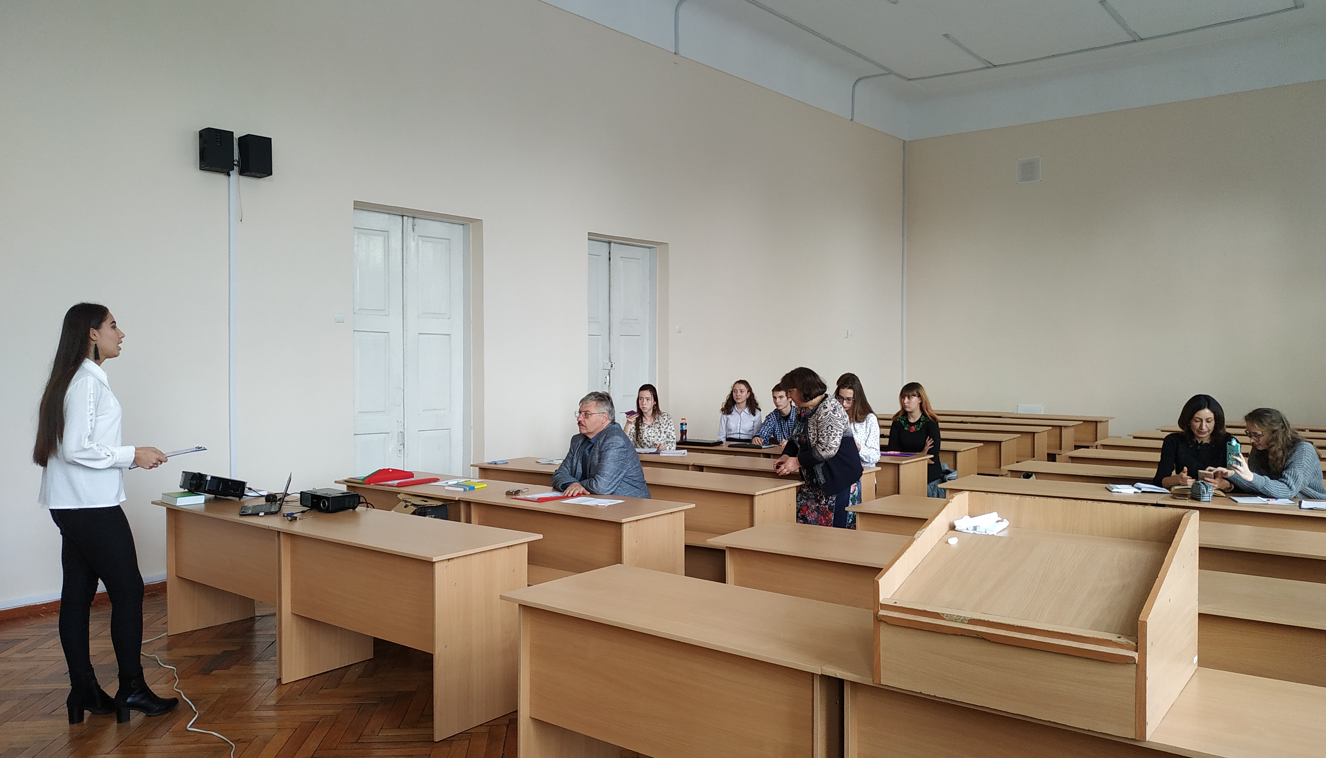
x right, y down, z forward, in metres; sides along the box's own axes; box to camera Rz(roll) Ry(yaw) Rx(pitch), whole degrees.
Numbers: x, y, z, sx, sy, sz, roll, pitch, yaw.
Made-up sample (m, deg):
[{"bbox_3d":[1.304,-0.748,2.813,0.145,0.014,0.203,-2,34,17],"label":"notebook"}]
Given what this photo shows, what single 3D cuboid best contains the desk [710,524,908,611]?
[{"bbox_3d":[0.852,1.060,3.812,1.229,0.731,0.597,1,2,38],"label":"desk"}]

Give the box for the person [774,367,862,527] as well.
[{"bbox_3d":[0.905,0.666,5.304,0.530,1.470,0.480,-1,2,-15],"label":"person"}]

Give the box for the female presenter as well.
[{"bbox_3d":[-2.347,0.559,3.877,0.460,1.757,0.500,1,2,38],"label":"female presenter"}]

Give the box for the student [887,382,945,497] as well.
[{"bbox_3d":[1.941,0.668,7.109,0.490,1.274,0.706,1,2,38],"label":"student"}]

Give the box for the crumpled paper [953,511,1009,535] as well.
[{"bbox_3d":[0.874,0.396,2.515,0.132,0.049,0.088,1,2,38],"label":"crumpled paper"}]

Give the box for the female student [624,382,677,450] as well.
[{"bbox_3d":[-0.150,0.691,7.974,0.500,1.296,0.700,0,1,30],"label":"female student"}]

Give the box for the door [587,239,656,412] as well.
[{"bbox_3d":[-0.503,-0.095,9.885,0.088,2.715,1.294,1,2,38],"label":"door"}]

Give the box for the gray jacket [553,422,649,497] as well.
[{"bbox_3d":[-0.336,0.572,5.353,0.540,0.630,0.530,1,2,43],"label":"gray jacket"}]

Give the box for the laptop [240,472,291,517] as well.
[{"bbox_3d":[-2.027,0.590,4.697,0.235,0.195,0.270,-1,1,-18],"label":"laptop"}]

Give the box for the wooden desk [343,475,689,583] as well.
[{"bbox_3d":[-0.977,1.032,5.459,2.458,0.731,0.597,1,2,38],"label":"wooden desk"}]

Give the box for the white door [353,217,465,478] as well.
[{"bbox_3d":[-2.151,-0.022,7.797,0.088,2.715,1.294,1,2,38],"label":"white door"}]

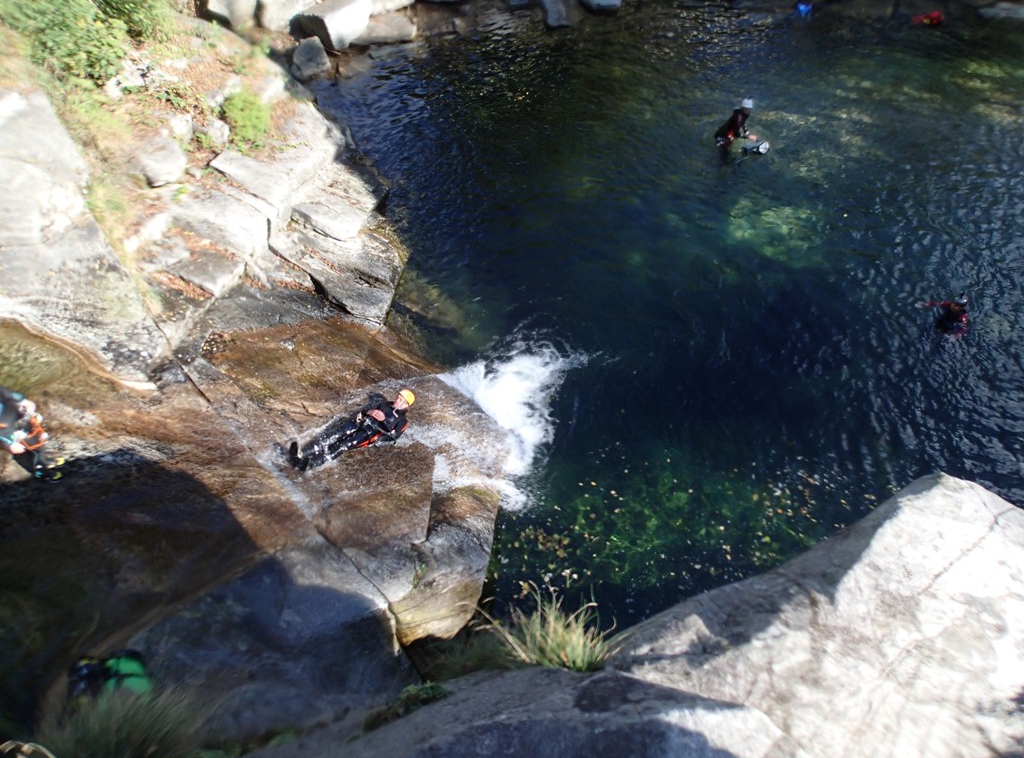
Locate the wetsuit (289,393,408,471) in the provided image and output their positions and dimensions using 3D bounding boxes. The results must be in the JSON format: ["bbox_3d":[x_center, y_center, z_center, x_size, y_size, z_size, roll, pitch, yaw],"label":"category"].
[{"bbox_3d":[-1.958,0.637,8.800,1.500,0.400,0.620,-30,56,-35],"label":"wetsuit"}]

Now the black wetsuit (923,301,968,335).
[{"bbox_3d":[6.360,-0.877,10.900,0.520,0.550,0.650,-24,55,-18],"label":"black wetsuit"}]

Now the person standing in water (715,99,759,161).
[{"bbox_3d":[3.899,-4.300,12.900,0.700,1.250,0.550,12,52,9],"label":"person standing in water"}]

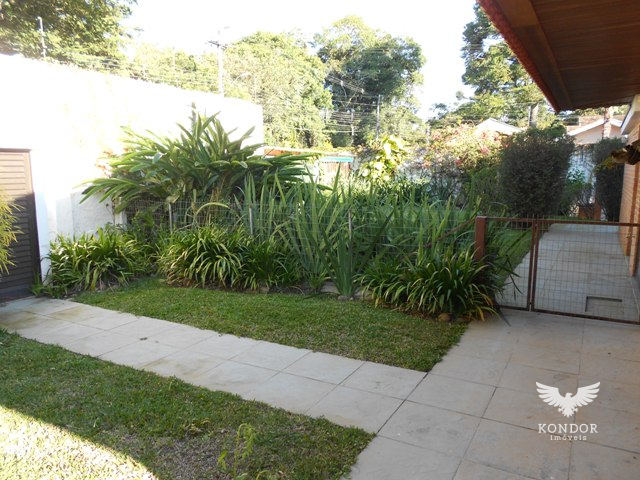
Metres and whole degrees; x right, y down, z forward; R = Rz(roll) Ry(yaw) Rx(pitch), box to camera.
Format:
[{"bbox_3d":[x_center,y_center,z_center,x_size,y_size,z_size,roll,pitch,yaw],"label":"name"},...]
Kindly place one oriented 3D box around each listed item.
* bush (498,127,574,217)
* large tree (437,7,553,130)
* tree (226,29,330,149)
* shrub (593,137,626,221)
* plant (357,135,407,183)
[{"bbox_3d":[6.389,-1.761,14.186,2.200,3.110,2.100,3,8,24],"label":"bush"},{"bbox_3d":[13.516,-10.358,35.995,9.500,14.940,9.000,3,7,20],"label":"large tree"},{"bbox_3d":[-2.869,-8.360,33.230,7.600,11.450,7.200,0,7,-5],"label":"tree"},{"bbox_3d":[9.827,-1.975,16.374,1.200,3.040,1.200,4,8,30],"label":"shrub"},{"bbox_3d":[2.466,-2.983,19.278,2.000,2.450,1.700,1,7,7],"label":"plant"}]

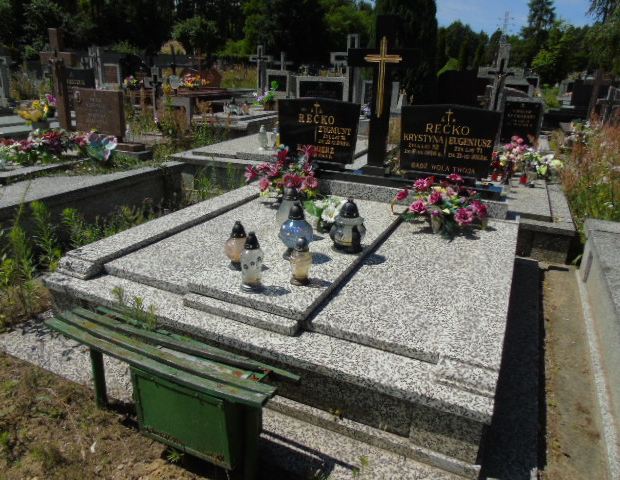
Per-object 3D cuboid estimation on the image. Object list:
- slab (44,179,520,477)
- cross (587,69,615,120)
[{"bbox_3d":[0.147,0.066,3.127,2.247,0.425,2.677,11,22,23],"label":"slab"},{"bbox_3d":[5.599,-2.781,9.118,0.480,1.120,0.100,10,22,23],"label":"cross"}]

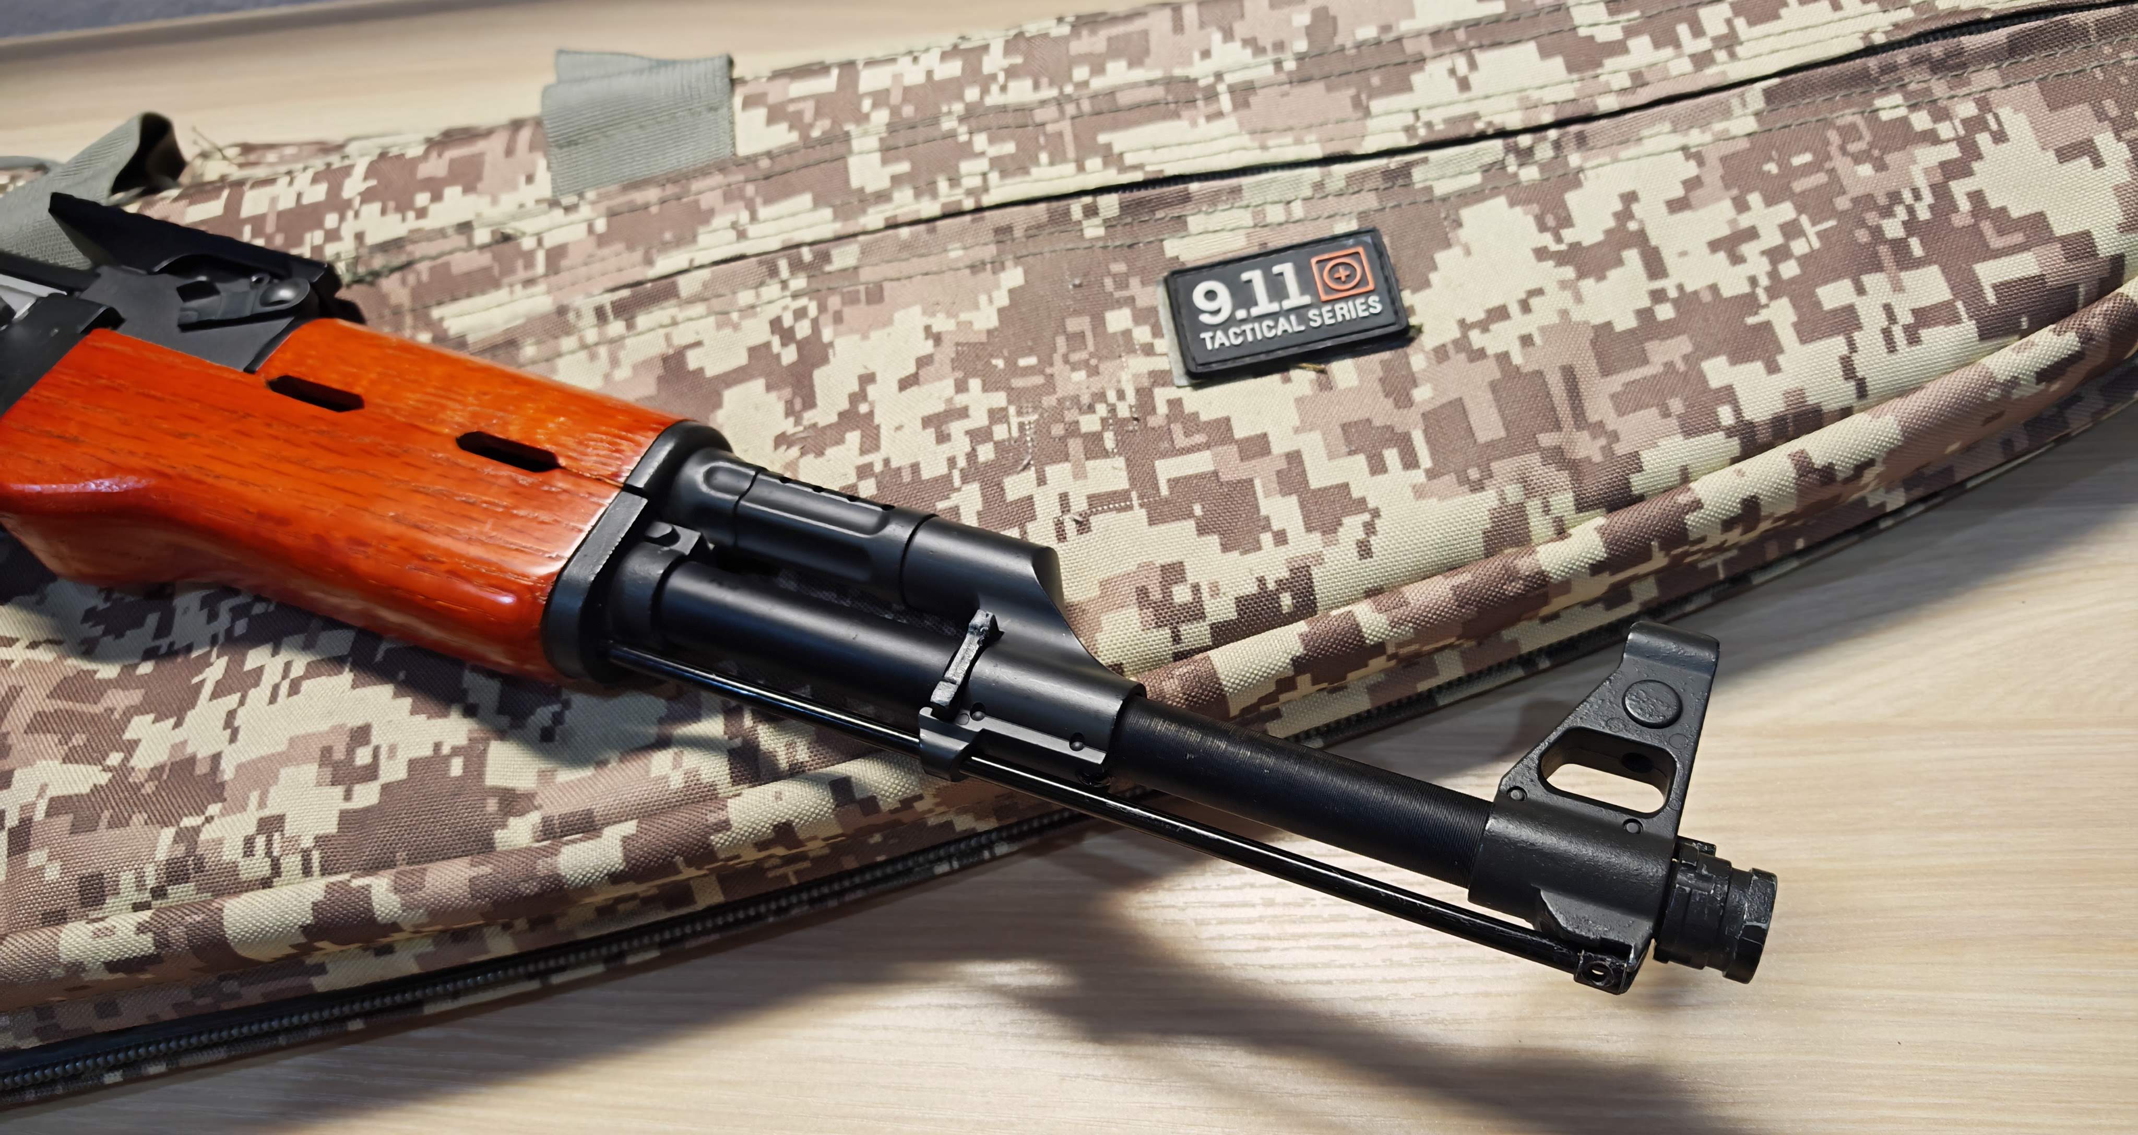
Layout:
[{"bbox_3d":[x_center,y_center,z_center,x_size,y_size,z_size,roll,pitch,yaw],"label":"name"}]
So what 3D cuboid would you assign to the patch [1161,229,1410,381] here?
[{"bbox_3d":[0.061,-0.073,0.414,0.060,0.005,0.035,-11,64,4],"label":"patch"}]

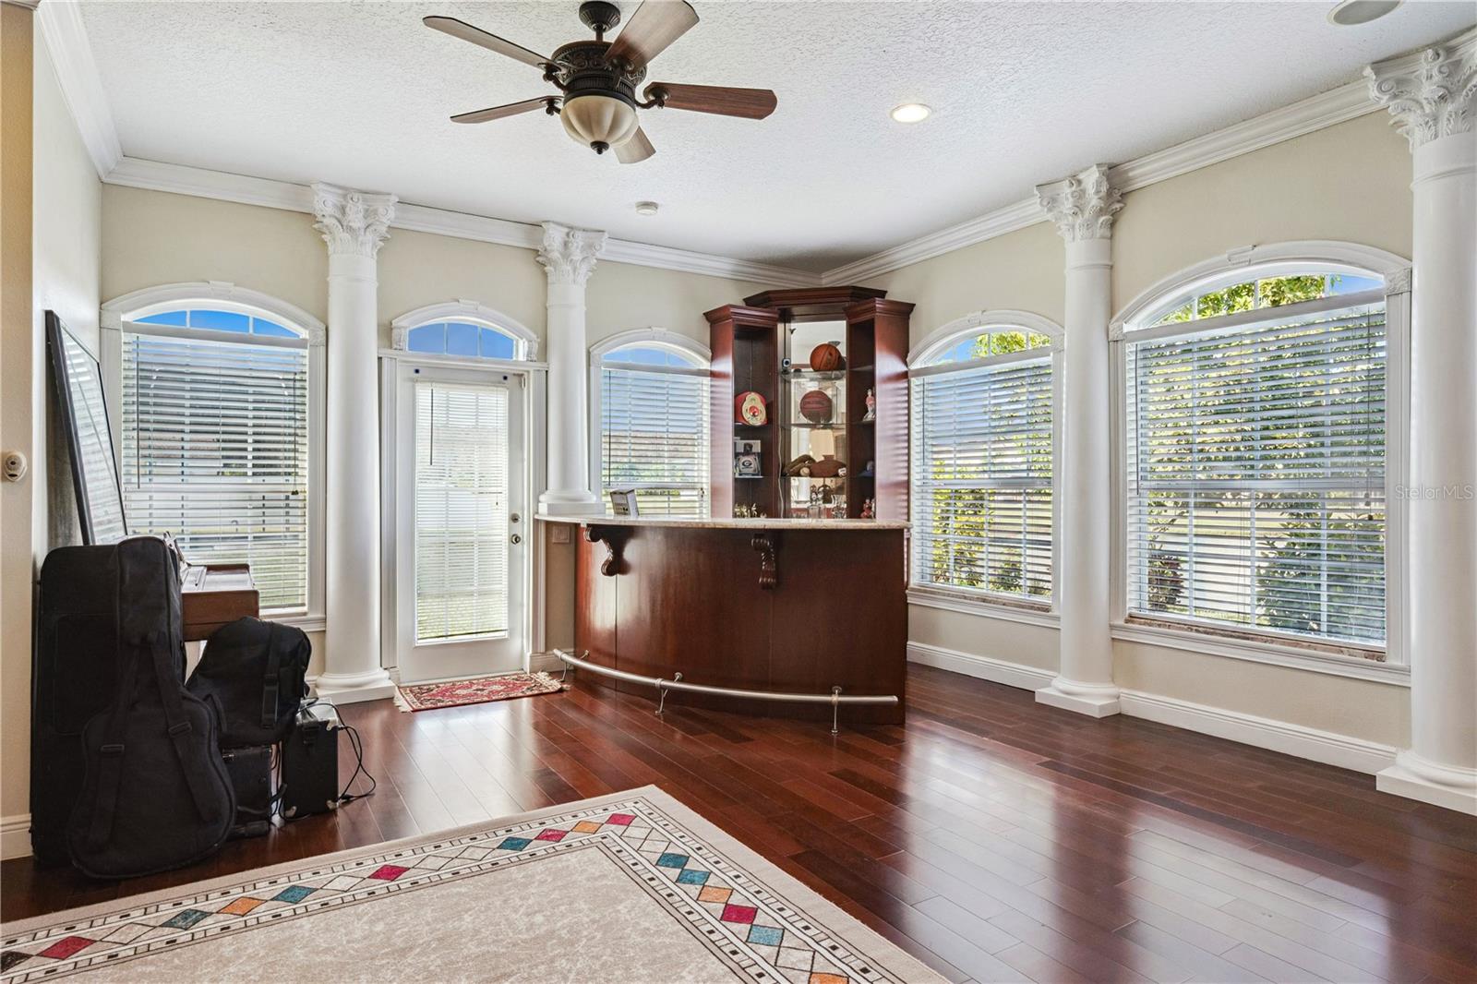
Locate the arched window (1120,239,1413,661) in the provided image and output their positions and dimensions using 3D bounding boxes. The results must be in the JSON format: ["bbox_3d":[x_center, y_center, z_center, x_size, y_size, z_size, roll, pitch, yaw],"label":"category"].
[{"bbox_3d":[2.502,-0.225,3.865,0.130,1.960,1.338,0,0,-34],"label":"arched window"}]

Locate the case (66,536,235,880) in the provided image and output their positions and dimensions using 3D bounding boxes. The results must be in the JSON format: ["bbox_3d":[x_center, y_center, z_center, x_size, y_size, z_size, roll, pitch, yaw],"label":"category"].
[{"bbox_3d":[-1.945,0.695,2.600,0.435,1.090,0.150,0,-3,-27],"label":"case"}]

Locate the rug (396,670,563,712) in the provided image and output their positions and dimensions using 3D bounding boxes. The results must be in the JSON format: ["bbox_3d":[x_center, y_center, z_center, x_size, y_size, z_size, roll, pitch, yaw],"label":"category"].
[{"bbox_3d":[-1.627,1.230,4.846,0.930,0.012,0.610,0,0,-30],"label":"rug"}]

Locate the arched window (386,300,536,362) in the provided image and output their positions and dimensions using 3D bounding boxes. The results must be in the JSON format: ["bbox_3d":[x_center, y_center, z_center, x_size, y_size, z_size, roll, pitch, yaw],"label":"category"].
[{"bbox_3d":[-1.814,-1.076,5.192,0.920,0.365,0.120,0,0,-29],"label":"arched window"}]

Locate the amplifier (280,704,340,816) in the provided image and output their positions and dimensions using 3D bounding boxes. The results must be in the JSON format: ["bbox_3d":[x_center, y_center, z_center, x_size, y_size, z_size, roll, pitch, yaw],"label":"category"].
[{"bbox_3d":[-1.720,1.057,3.125,0.200,0.356,0.380,0,0,-28],"label":"amplifier"}]

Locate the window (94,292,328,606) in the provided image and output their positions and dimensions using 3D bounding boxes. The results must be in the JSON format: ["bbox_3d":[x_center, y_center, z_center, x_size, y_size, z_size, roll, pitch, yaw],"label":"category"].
[{"bbox_3d":[-3.007,-0.228,4.525,1.073,1.952,0.130,0,0,-29],"label":"window"}]

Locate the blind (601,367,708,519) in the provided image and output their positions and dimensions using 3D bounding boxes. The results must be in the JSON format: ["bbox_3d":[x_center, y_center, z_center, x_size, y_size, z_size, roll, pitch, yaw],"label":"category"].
[{"bbox_3d":[-0.610,-0.095,5.847,0.895,1.560,0.060,0,0,-30],"label":"blind"}]

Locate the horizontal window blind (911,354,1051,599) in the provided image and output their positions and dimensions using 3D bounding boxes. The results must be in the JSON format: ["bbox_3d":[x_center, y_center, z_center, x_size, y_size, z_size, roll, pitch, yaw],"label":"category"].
[{"bbox_3d":[1.628,-0.077,5.360,0.060,1.546,1.192,0,0,-34],"label":"horizontal window blind"}]

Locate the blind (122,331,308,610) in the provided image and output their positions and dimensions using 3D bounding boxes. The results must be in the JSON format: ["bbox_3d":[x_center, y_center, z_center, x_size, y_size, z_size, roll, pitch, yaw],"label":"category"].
[{"bbox_3d":[-3.031,-0.083,4.552,0.904,1.589,0.060,0,0,-29],"label":"blind"}]

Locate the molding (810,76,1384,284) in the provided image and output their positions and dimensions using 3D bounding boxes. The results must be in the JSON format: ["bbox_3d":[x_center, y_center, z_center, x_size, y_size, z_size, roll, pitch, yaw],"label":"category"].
[{"bbox_3d":[1.706,-1.718,4.892,0.110,0.135,3.880,0,0,-34],"label":"molding"}]

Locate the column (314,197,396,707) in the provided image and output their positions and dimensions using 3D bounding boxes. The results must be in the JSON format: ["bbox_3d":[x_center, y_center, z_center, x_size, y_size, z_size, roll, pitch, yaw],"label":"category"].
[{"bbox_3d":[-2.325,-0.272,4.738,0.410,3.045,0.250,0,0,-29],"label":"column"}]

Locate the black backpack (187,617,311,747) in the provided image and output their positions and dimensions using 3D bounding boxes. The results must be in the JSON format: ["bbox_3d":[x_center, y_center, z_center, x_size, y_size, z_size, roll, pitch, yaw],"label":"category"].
[{"bbox_3d":[-1.910,0.715,3.040,0.360,0.470,0.250,0,0,-16],"label":"black backpack"}]

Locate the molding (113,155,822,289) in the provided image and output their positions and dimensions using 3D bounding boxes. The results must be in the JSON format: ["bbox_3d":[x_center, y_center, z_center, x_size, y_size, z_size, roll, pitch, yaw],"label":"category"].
[{"bbox_3d":[-1.339,-1.730,5.345,4.774,0.130,0.120,0,0,-29],"label":"molding"}]

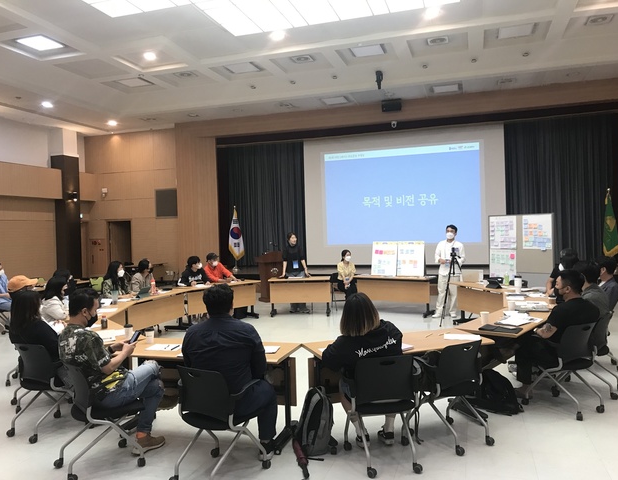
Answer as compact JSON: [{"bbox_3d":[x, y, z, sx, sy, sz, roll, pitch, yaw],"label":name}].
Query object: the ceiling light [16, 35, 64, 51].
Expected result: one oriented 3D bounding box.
[{"bbox_3d":[-5.099,-3.769,9.845,0.610,0.080,0.610,-1,1,17],"label":"ceiling light"}]

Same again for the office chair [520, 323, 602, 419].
[{"bbox_3d":[2.324,1.136,4.740,0.540,0.800,0.600,-2,1,-29],"label":"office chair"}]

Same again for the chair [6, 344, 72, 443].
[{"bbox_3d":[-2.310,1.292,4.577,0.520,0.790,0.570,-1,1,32],"label":"chair"}]

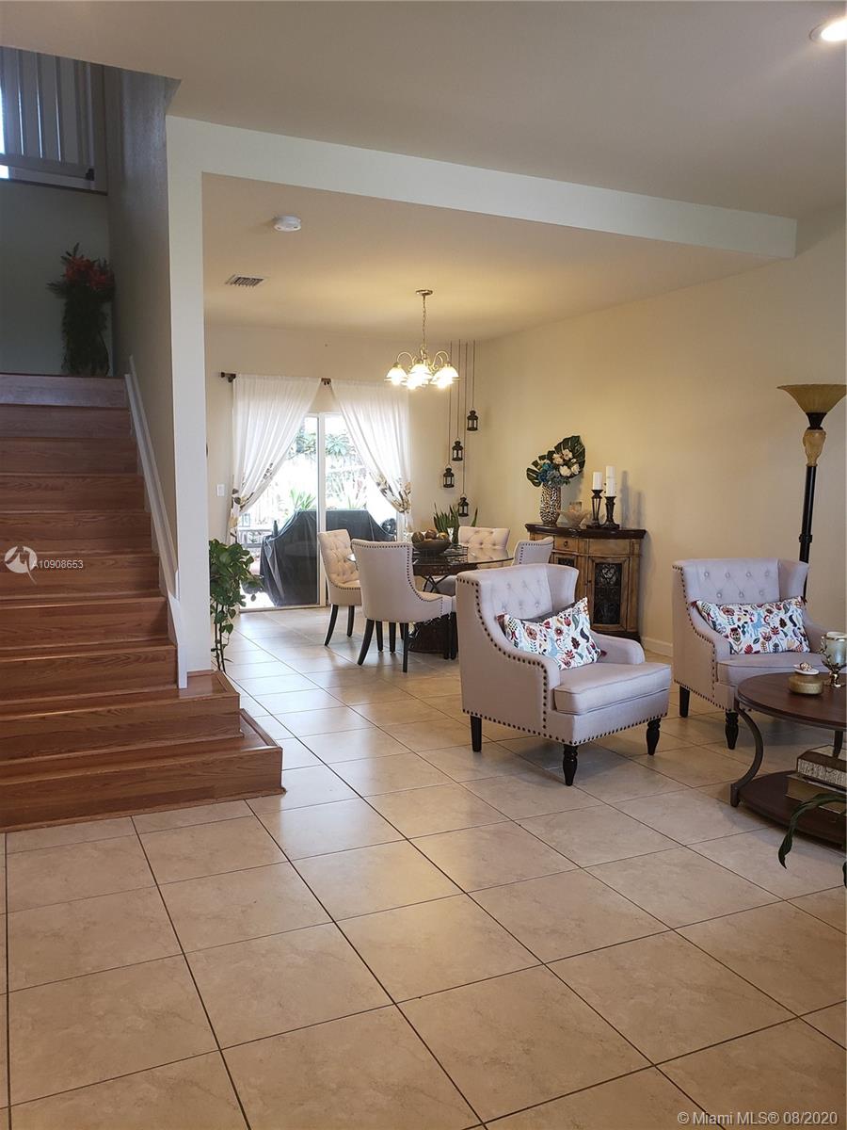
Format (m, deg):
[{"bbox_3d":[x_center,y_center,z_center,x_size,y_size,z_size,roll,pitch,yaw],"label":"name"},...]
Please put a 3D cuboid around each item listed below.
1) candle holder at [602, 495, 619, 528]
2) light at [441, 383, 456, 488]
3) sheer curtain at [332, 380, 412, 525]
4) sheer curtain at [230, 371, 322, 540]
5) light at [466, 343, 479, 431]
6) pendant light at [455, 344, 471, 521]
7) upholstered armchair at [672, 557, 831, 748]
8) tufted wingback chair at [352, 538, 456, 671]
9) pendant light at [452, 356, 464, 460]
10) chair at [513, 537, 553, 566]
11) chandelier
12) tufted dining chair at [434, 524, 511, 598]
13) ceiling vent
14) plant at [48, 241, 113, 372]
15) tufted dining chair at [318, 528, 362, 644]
[{"bbox_3d":[1.563,-0.434,7.014,0.115,0.254,0.115,-2,6,-26],"label":"candle holder"},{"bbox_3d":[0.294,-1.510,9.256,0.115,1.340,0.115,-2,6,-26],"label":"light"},{"bbox_3d":[-0.538,-0.904,9.033,0.917,2.016,0.130,-2,6,-25],"label":"sheer curtain"},{"bbox_3d":[-1.480,-0.875,8.586,0.924,2.033,0.130,-2,6,-25],"label":"sheer curtain"},{"bbox_3d":[0.535,-1.946,9.271,0.120,0.971,0.120,-2,6,-25],"label":"light"},{"bbox_3d":[0.457,-1.462,9.279,0.115,1.884,0.115,-2,6,-26],"label":"pendant light"},{"bbox_3d":[1.890,0.460,4.687,0.750,0.905,0.775,0,6,-8],"label":"upholstered armchair"},{"bbox_3d":[-0.167,0.270,6.333,0.540,0.925,0.630,4,7,34],"label":"tufted wingback chair"},{"bbox_3d":[0.379,-1.719,9.133,0.115,1.169,0.115,-2,6,-26],"label":"pendant light"},{"bbox_3d":[0.599,0.258,6.492,0.630,0.930,0.540,4,7,34],"label":"chair"},{"bbox_3d":[0.007,-1.806,6.763,0.580,0.712,0.580,1,6,0],"label":"chandelier"},{"bbox_3d":[0.396,0.153,7.520,0.540,0.930,0.630,4,7,30],"label":"tufted dining chair"},{"bbox_3d":[-1.339,-2.131,6.407,0.250,0.025,0.340,-2,6,-25],"label":"ceiling vent"},{"bbox_3d":[-2.274,-1.661,5.664,0.430,0.930,0.400,-2,6,-25],"label":"plant"},{"bbox_3d":[-0.485,0.186,6.987,0.600,0.925,0.520,3,6,21],"label":"tufted dining chair"}]

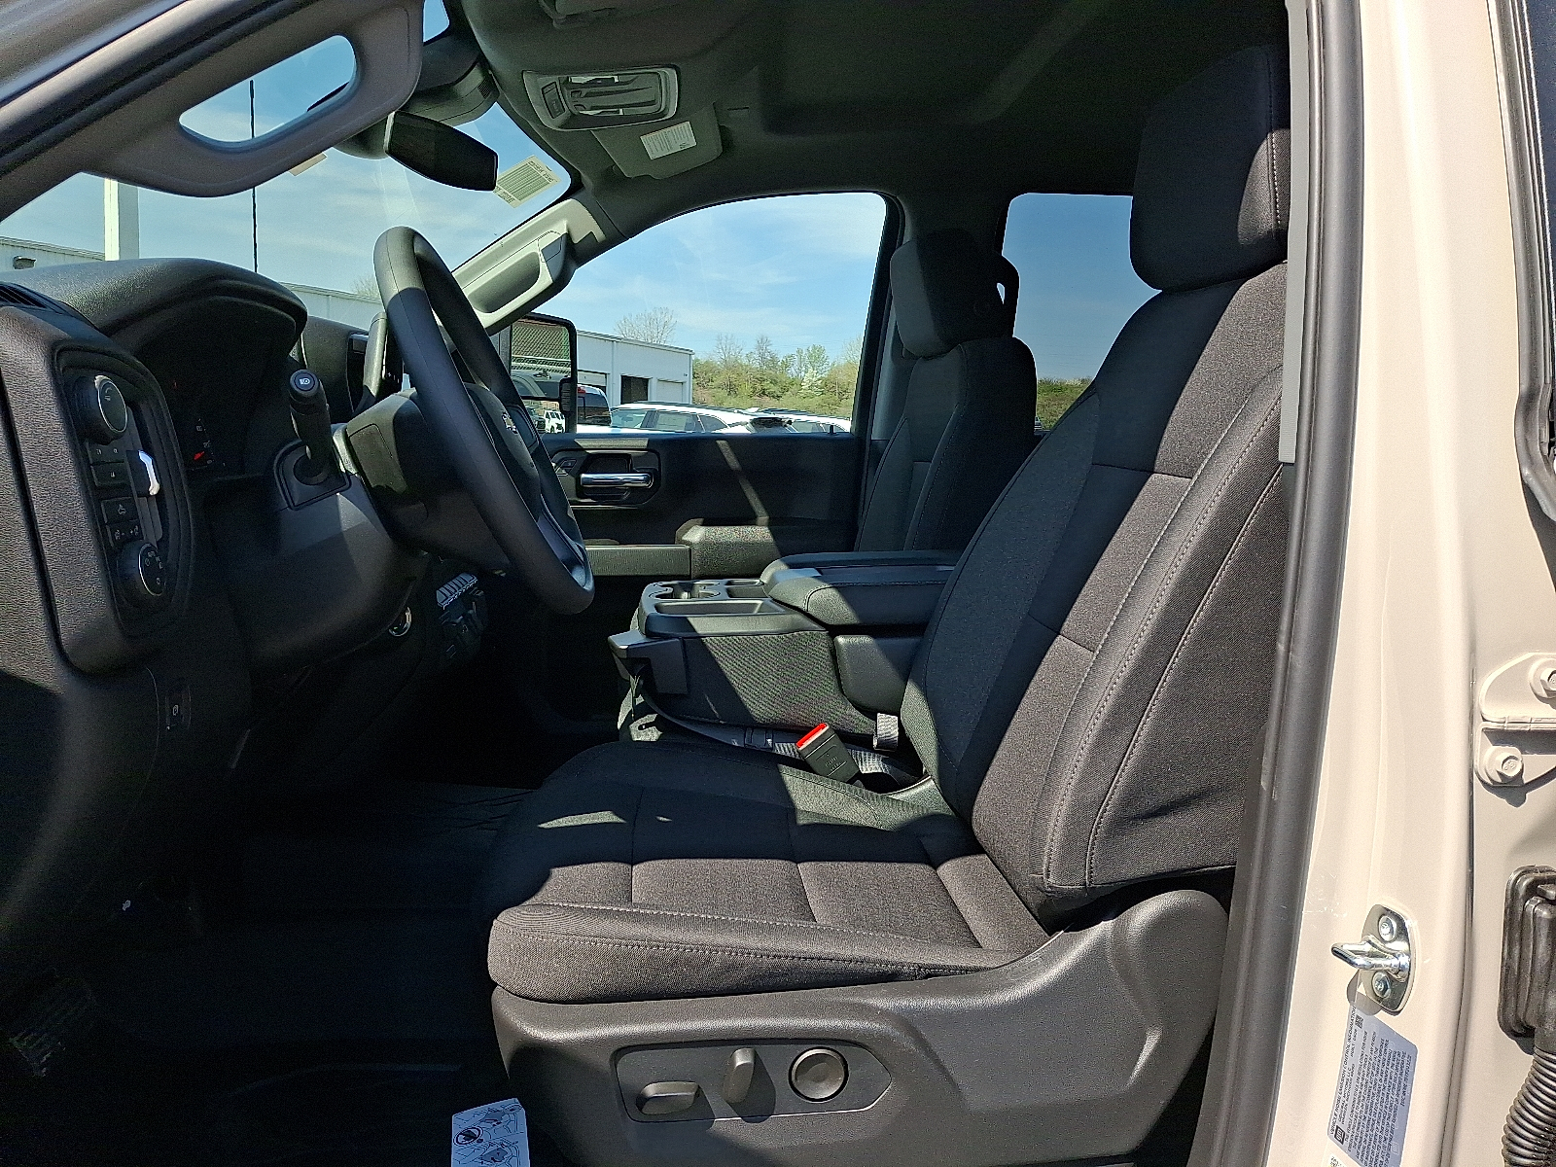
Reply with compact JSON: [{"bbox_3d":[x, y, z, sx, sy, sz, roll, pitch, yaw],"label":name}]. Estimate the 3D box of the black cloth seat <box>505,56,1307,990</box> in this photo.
[{"bbox_3d":[0.118,-0.099,1.101,0.788,0.813,0.540,1,7,-6],"label":"black cloth seat"}]

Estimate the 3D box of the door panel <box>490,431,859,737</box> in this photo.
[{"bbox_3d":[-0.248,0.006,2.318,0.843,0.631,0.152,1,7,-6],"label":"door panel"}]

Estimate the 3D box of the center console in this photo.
[{"bbox_3d":[0.026,0.070,1.561,0.500,0.192,0.343,1,7,-6],"label":"center console"}]

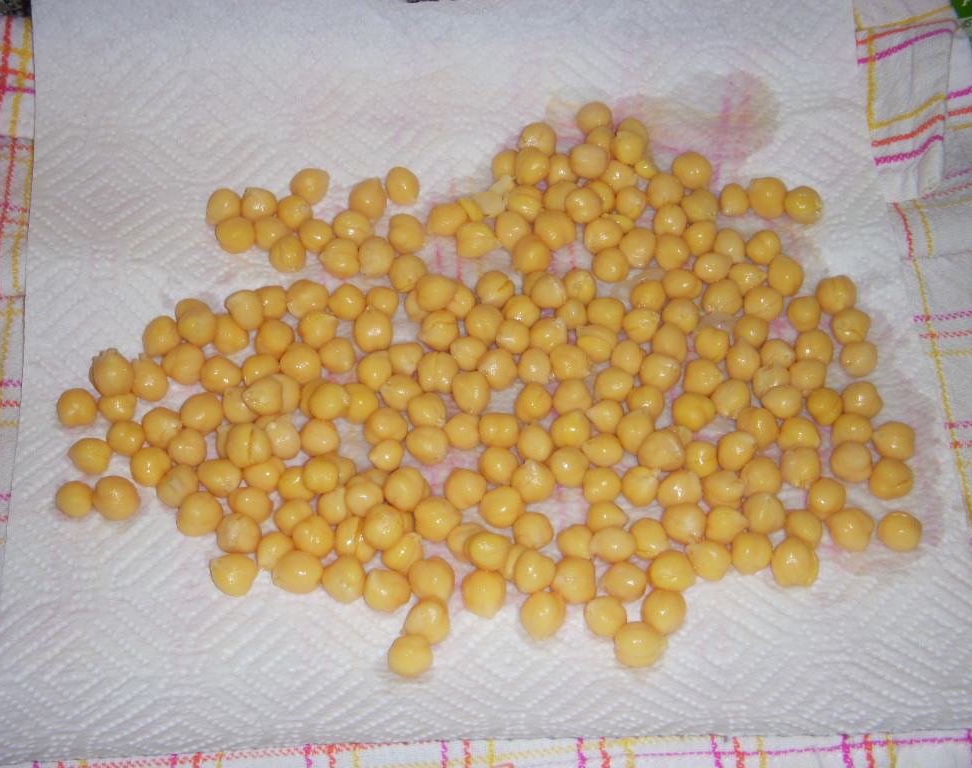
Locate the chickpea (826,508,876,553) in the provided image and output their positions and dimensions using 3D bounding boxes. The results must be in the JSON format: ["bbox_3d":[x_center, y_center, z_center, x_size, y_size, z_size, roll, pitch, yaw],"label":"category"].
[{"bbox_3d":[0.104,0.042,0.557,0.014,0.012,0.013,0,56,-3],"label":"chickpea"}]

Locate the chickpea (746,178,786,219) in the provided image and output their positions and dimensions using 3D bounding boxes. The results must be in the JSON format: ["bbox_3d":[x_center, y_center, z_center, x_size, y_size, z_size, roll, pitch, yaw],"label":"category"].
[{"bbox_3d":[0.089,-0.059,0.621,0.012,0.013,0.014,-1,57,0],"label":"chickpea"}]

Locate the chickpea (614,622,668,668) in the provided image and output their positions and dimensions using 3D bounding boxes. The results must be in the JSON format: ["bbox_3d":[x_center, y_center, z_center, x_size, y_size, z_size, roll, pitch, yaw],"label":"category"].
[{"bbox_3d":[0.043,0.072,0.536,0.015,0.012,0.013,-1,57,0],"label":"chickpea"}]

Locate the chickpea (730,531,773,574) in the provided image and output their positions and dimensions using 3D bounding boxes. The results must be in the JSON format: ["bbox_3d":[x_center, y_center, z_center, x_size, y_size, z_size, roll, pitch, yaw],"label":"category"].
[{"bbox_3d":[0.075,0.048,0.552,0.012,0.012,0.012,-1,57,0],"label":"chickpea"}]

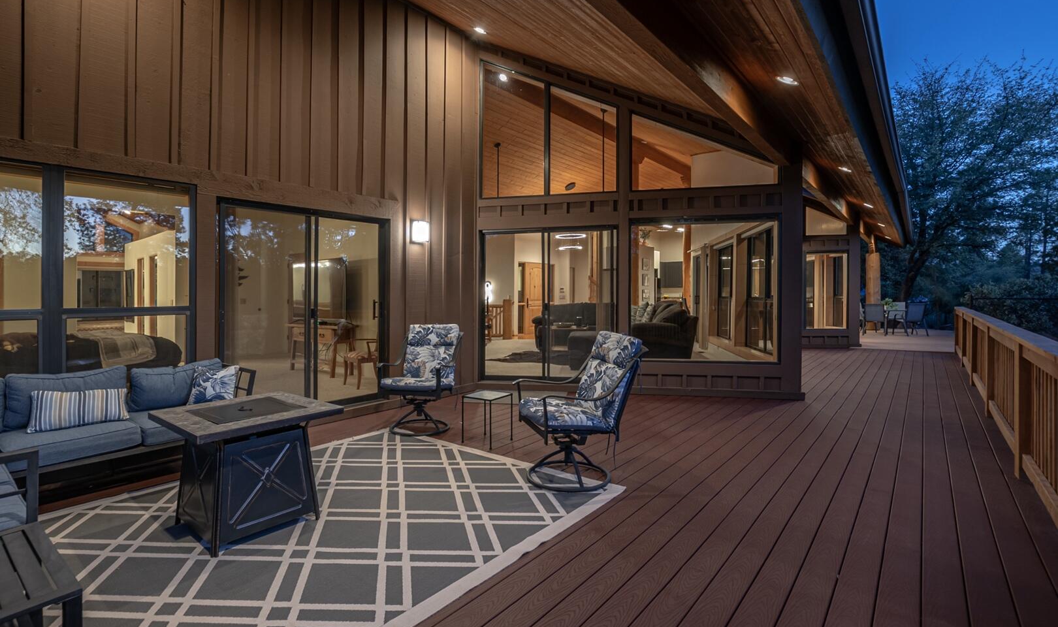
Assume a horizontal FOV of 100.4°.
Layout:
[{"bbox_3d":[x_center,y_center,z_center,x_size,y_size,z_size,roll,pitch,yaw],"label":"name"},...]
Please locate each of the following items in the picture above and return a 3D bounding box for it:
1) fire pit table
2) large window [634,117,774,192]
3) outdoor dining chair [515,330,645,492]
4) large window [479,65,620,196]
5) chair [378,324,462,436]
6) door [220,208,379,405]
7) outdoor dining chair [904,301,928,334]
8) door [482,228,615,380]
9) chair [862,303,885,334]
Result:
[{"bbox_3d":[-1.590,0.860,2.490,0.730,0.635,0.720,1,2,38],"label":"fire pit table"},{"bbox_3d":[2.200,-2.100,5.600,1.790,1.000,0.100,0,1,10],"label":"large window"},{"bbox_3d":[0.345,0.645,3.180,0.780,0.980,0.630,0,1,-16],"label":"outdoor dining chair"},{"bbox_3d":[0.265,-2.530,5.940,1.870,1.880,0.100,0,1,10],"label":"large window"},{"bbox_3d":[-1.060,0.600,4.420,0.630,0.980,0.760,1,1,14],"label":"chair"},{"bbox_3d":[-2.235,-0.070,4.560,0.100,2.030,1.690,1,2,41],"label":"door"},{"bbox_3d":[11.150,0.150,12.900,0.600,0.970,0.680,0,1,0],"label":"outdoor dining chair"},{"bbox_3d":[0.265,-0.135,5.980,1.860,2.060,0.100,0,1,10],"label":"door"},{"bbox_3d":[10.300,0.170,13.150,0.600,0.950,0.680,1,1,24],"label":"chair"}]

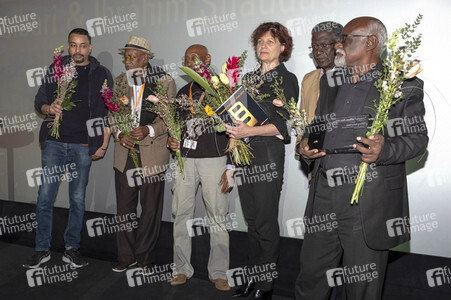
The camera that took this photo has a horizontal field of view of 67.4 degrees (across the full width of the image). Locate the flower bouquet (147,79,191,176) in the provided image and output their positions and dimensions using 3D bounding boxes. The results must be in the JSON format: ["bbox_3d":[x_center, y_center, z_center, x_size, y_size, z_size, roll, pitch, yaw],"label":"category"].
[{"bbox_3d":[-0.343,-0.136,2.240,0.290,0.660,0.240,-13,6,-3],"label":"flower bouquet"}]

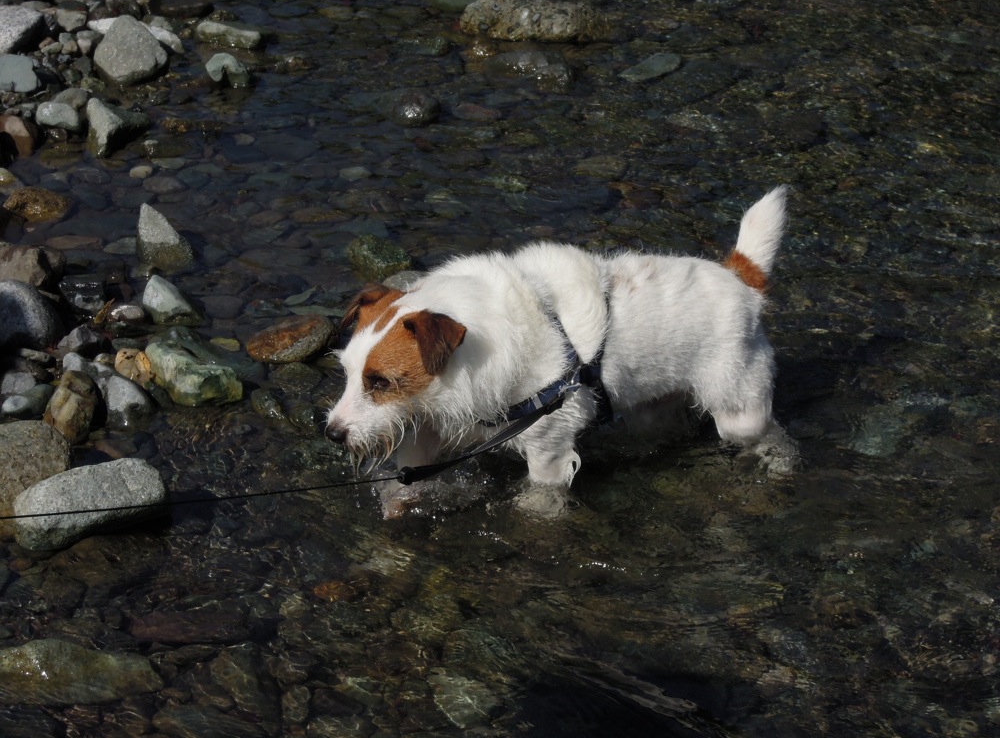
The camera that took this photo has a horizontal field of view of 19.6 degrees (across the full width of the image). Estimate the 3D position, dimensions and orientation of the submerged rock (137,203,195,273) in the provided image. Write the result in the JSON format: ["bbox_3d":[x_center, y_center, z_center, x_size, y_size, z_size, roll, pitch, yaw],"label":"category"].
[{"bbox_3d":[-0.433,-0.170,3.739,0.074,0.091,0.070,0,29,0],"label":"submerged rock"}]

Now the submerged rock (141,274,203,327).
[{"bbox_3d":[-0.417,-0.087,3.671,0.077,0.062,0.062,4,26,9],"label":"submerged rock"}]

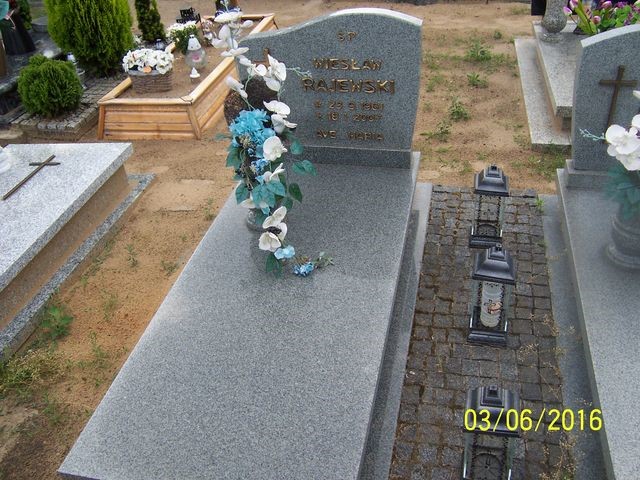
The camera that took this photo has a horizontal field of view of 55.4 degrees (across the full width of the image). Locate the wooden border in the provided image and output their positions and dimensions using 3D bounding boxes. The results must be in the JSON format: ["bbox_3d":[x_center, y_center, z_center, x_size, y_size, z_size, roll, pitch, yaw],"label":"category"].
[{"bbox_3d":[-0.885,-1.276,4.534,0.670,0.255,1.880,3,36,13],"label":"wooden border"}]

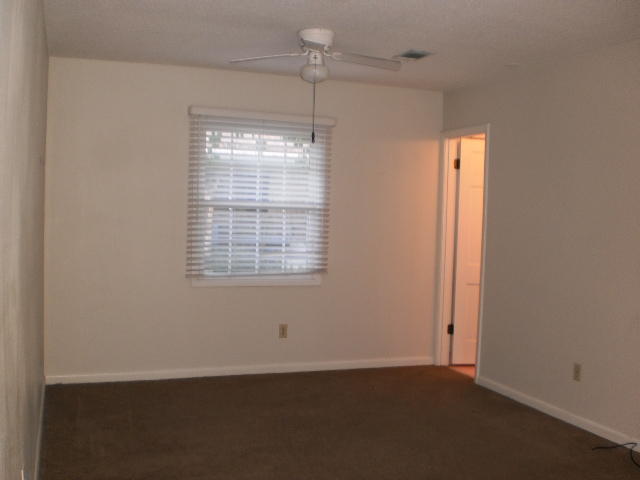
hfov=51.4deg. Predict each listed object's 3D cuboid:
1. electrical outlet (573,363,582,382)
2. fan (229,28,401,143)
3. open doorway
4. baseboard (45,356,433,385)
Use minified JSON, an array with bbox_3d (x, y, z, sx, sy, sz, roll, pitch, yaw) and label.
[{"bbox_3d":[1.675,0.864,4.338,0.010,0.118,0.072,1,3,-21],"label":"electrical outlet"},{"bbox_3d":[-0.030,-0.913,4.068,1.060,0.690,1.060,2,3,0],"label":"fan"},{"bbox_3d":[1.219,0.109,5.649,0.120,2.080,0.710,1,3,-21],"label":"open doorway"},{"bbox_3d":[-0.509,1.074,5.477,3.249,0.072,0.016,1,3,-18],"label":"baseboard"}]

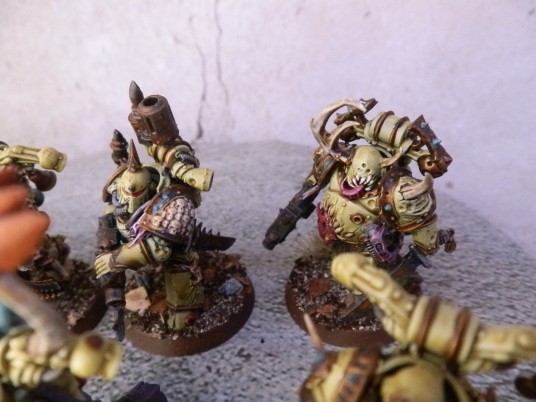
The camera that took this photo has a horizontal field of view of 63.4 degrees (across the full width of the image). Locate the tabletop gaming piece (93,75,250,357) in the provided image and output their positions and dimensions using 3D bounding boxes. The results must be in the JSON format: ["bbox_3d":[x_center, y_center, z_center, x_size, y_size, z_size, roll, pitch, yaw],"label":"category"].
[{"bbox_3d":[-0.018,0.002,0.073,0.026,0.043,0.026,12,39,27],"label":"tabletop gaming piece"}]

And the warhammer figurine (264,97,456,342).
[{"bbox_3d":[0.015,0.002,0.072,0.031,0.038,0.026,2,36,15],"label":"warhammer figurine"}]

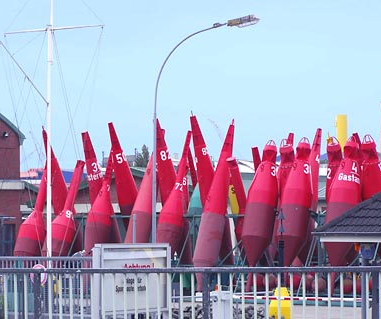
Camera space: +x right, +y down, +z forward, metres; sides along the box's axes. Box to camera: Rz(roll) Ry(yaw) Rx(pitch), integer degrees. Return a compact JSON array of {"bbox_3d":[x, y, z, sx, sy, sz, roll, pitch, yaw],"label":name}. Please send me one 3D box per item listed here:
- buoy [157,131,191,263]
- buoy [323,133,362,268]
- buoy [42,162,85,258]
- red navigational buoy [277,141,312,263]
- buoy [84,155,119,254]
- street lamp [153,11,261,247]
[{"bbox_3d":[-0.655,2.014,65.000,1.080,6.634,1.080,0,-16,45],"label":"buoy"},{"bbox_3d":[5.601,2.067,58.000,1.170,5.929,1.170,1,-9,45],"label":"buoy"},{"bbox_3d":[-5.541,2.735,69.500,1.050,5.651,1.050,-1,-21,45],"label":"buoy"},{"bbox_3d":[4.010,2.120,60.000,1.150,5.977,1.150,0,-9,45],"label":"red navigational buoy"},{"bbox_3d":[-3.878,2.421,68.000,1.120,5.982,1.120,-1,-15,45],"label":"buoy"},{"bbox_3d":[0.475,0.119,47.000,3.205,8.909,0.380,0,-2,0],"label":"street lamp"}]

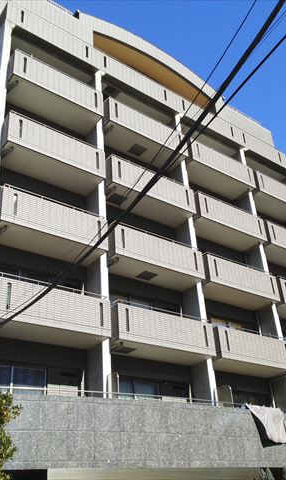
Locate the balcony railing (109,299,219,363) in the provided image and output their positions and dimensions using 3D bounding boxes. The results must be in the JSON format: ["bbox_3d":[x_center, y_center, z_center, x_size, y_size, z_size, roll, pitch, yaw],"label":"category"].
[{"bbox_3d":[0.521,3.308,17.235,4.150,1.290,1.280,18,-36,-33],"label":"balcony railing"}]

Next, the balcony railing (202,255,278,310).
[{"bbox_3d":[3.878,1.906,21.329,4.278,1.210,1.370,18,-36,-34],"label":"balcony railing"}]

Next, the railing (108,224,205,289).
[{"bbox_3d":[0.315,0.758,18.791,4.200,1.210,1.370,18,-36,-34],"label":"railing"}]

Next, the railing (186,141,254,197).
[{"bbox_3d":[3.507,-3.293,24.202,4.278,1.210,1.370,18,-36,-34],"label":"railing"}]

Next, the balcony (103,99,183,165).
[{"bbox_3d":[-0.056,-4.441,21.664,4.200,1.210,1.370,18,-36,-34],"label":"balcony"}]

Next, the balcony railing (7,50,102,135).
[{"bbox_3d":[-3.465,-5.554,19.209,3.758,1.210,1.370,18,-36,-34],"label":"balcony railing"}]

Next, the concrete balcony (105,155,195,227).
[{"bbox_3d":[0.136,-1.886,20.214,4.150,1.290,1.280,18,-36,-33],"label":"concrete balcony"}]

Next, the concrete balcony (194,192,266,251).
[{"bbox_3d":[3.702,-0.739,22.674,4.188,1.290,1.280,18,-36,-33],"label":"concrete balcony"}]

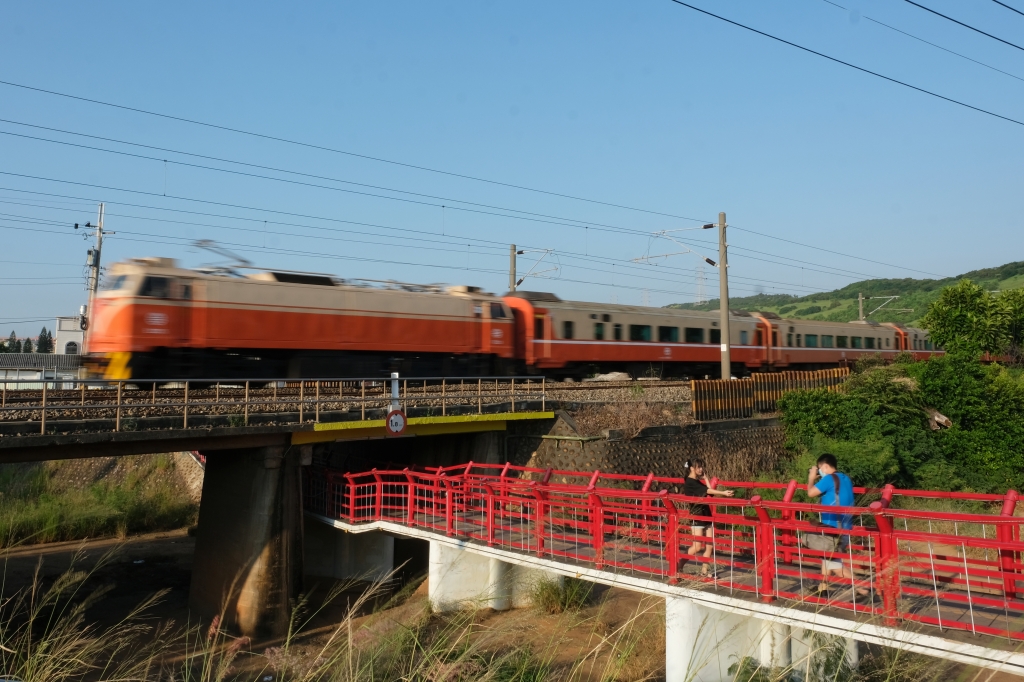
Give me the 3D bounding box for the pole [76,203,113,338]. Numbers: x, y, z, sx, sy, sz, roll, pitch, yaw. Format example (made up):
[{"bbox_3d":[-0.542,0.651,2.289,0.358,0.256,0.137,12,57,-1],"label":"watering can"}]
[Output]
[{"bbox_3d":[-16.100,-0.970,26.000,1.100,8.500,0.750,7,-6,-38],"label":"pole"}]

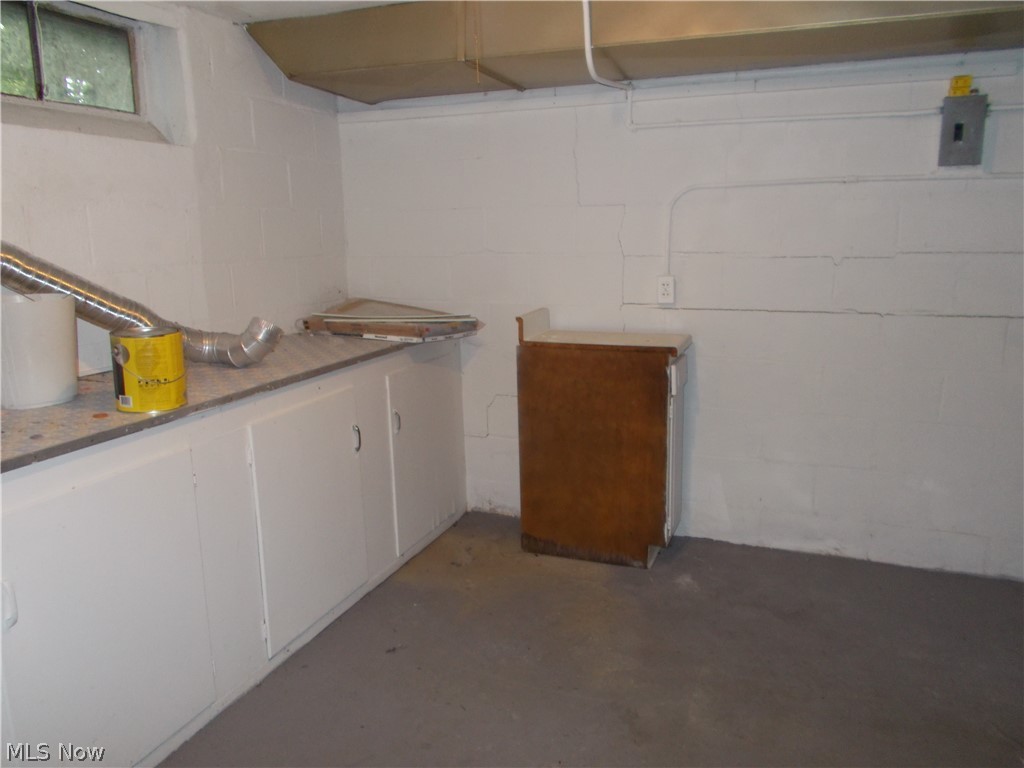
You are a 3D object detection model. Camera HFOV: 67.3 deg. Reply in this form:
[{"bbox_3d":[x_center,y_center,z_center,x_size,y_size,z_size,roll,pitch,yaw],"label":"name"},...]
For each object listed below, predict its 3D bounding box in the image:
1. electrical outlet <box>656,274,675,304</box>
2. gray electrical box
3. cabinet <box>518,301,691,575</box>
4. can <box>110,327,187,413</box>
[{"bbox_3d":[0.620,-0.377,3.069,0.061,0.107,0.045,4,12,21],"label":"electrical outlet"},{"bbox_3d":[1.531,-0.855,2.612,0.114,0.218,0.085,4,12,21],"label":"gray electrical box"},{"bbox_3d":[0.376,0.198,3.120,0.622,0.956,0.358,4,12,21],"label":"cabinet"},{"bbox_3d":[-0.938,-0.039,1.992,0.166,0.193,0.166,-6,12,-25],"label":"can"}]

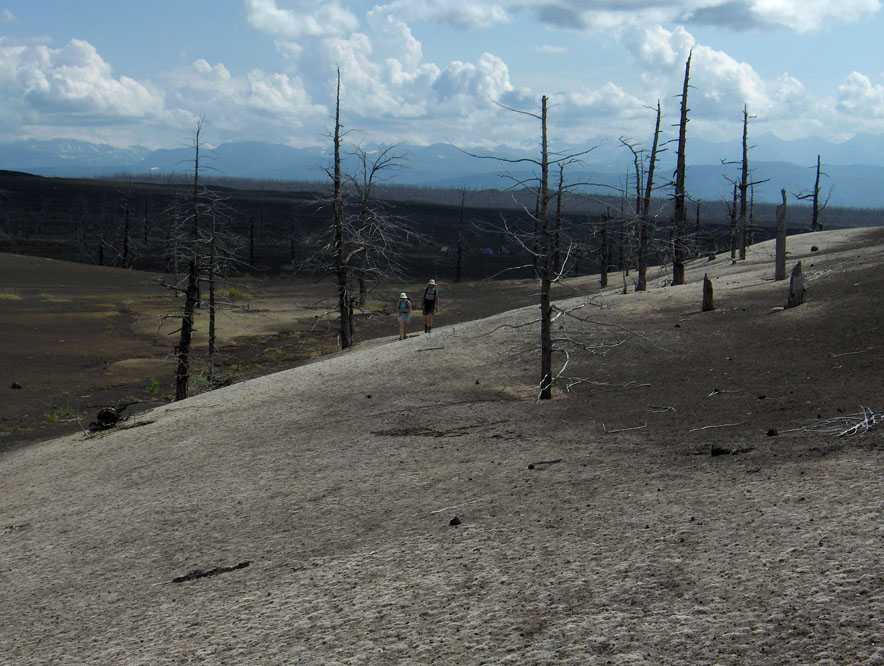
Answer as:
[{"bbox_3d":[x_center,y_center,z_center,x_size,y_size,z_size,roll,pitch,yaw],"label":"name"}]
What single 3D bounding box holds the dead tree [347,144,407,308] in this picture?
[{"bbox_3d":[-3.958,-6.435,85.000,3.700,9.900,3.600,2,6,0],"label":"dead tree"}]

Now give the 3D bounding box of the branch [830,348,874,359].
[{"bbox_3d":[6.711,0.331,23.000,0.733,0.060,0.090,-11,6,0],"label":"branch"}]

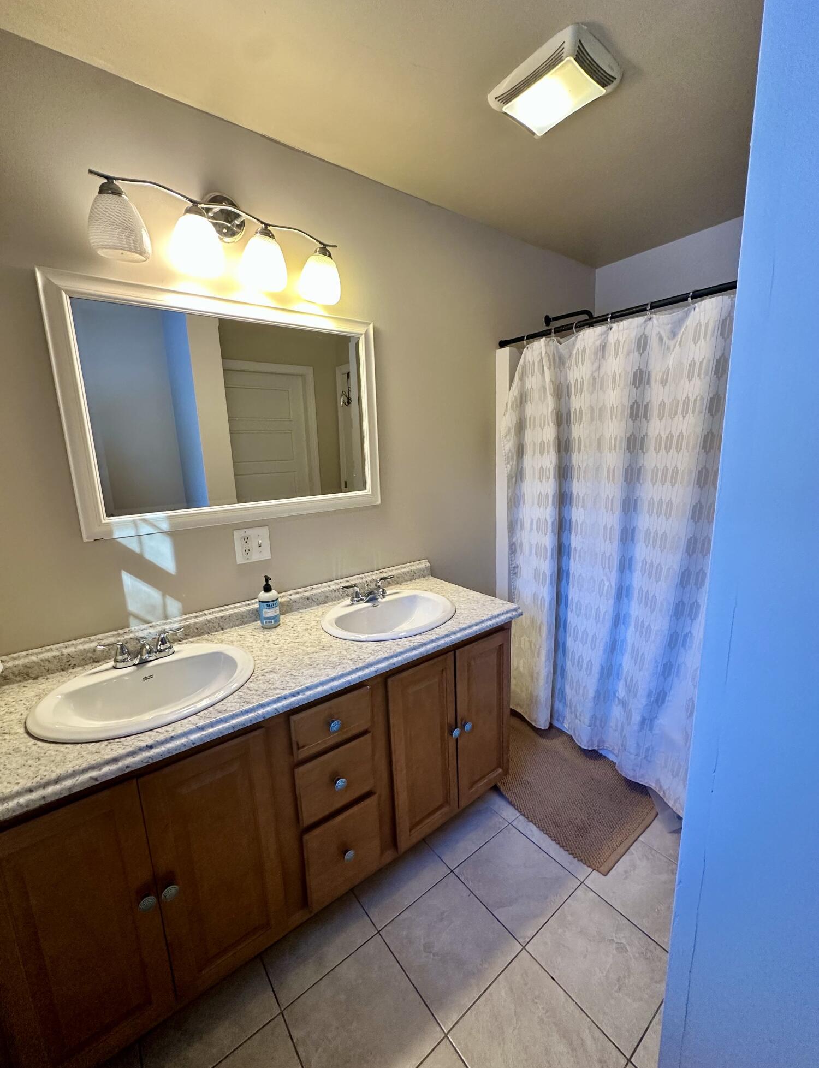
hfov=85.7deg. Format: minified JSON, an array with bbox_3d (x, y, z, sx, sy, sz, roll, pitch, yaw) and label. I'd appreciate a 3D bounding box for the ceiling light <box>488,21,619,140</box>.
[{"bbox_3d":[0.408,-1.231,1.244,0.282,0.044,0.308,-10,14,-36],"label":"ceiling light"}]

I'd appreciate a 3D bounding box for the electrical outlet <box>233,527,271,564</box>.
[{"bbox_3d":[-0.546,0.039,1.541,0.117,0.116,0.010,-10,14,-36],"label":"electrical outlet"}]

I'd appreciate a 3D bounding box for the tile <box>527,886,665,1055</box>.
[{"bbox_3d":[0.555,1.219,1.269,0.304,0.010,0.304,-10,14,-36],"label":"tile"}]

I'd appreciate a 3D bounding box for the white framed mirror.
[{"bbox_3d":[-0.529,-0.394,1.470,0.998,0.699,0.026,-10,14,-36],"label":"white framed mirror"}]

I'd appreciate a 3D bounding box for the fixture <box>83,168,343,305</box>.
[{"bbox_3d":[-0.526,-0.890,1.296,0.700,0.250,0.167,-10,14,-36],"label":"fixture"}]

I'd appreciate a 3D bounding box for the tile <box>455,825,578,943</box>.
[{"bbox_3d":[0.365,1.177,1.510,0.304,0.010,0.304,-10,14,-36],"label":"tile"}]

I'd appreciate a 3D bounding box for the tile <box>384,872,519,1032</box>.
[{"bbox_3d":[0.121,1.222,1.324,0.304,0.010,0.304,-10,14,-36],"label":"tile"}]

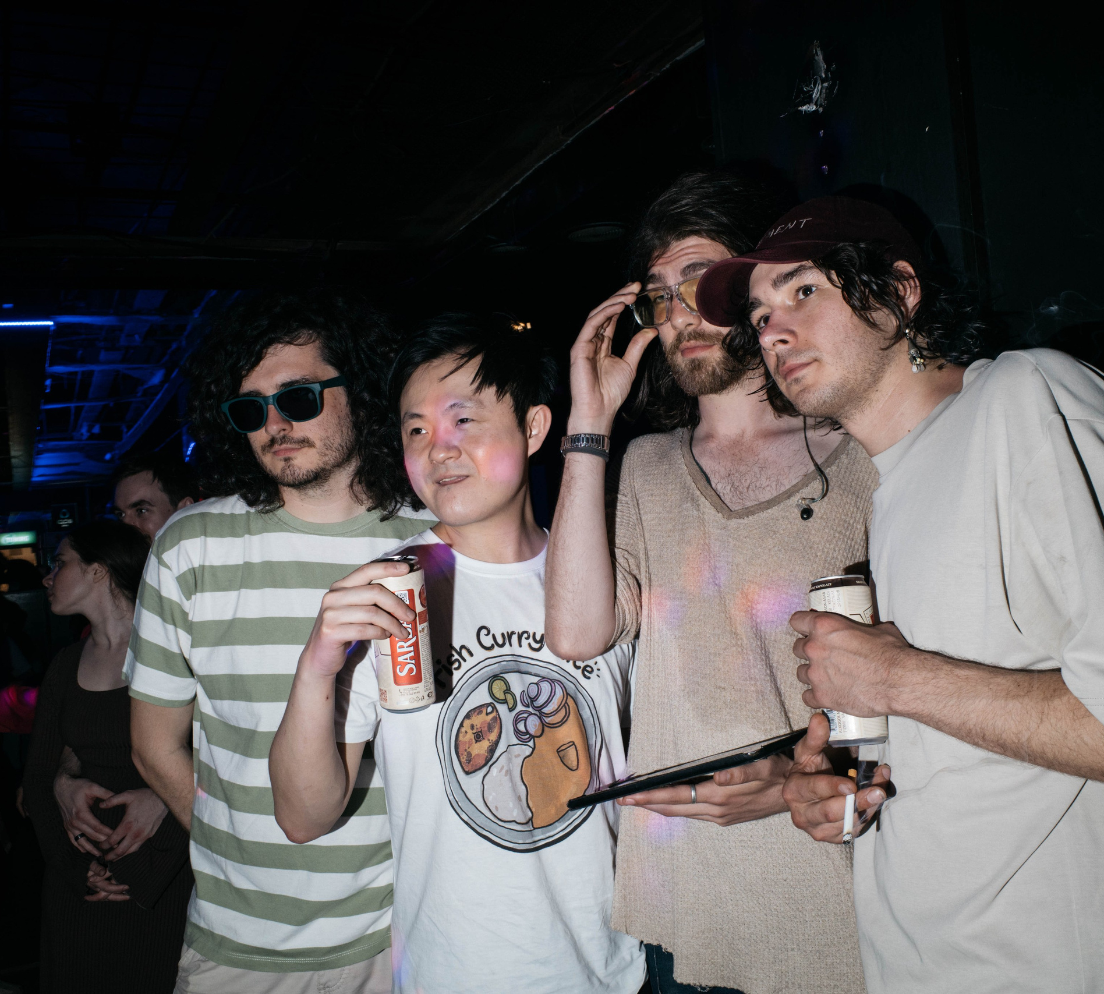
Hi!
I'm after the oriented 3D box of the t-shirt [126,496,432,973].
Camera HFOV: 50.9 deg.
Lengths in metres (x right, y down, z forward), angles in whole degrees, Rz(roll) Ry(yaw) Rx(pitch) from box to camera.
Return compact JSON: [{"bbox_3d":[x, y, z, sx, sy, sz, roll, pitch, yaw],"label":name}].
[{"bbox_3d":[-0.333,0.327,1.700,0.550,0.650,0.290,-1,-1,-7],"label":"t-shirt"}]

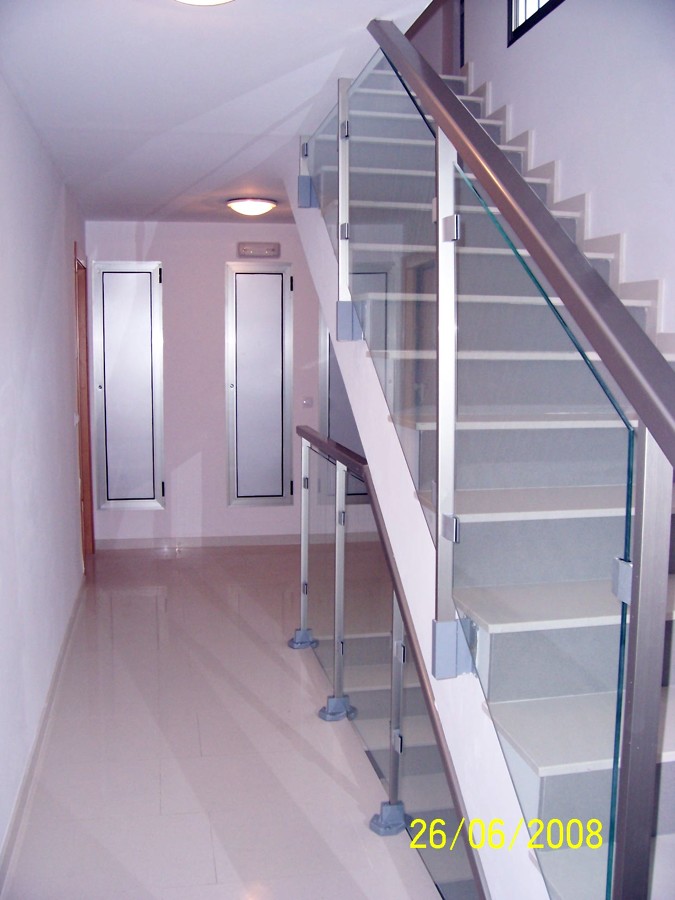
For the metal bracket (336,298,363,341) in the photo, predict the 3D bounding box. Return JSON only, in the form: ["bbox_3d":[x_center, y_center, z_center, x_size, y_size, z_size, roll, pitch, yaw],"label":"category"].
[{"bbox_3d":[0.037,-0.432,2.974,0.086,0.127,0.040,-1,6,-12],"label":"metal bracket"}]

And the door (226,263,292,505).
[{"bbox_3d":[-0.568,-0.469,6.535,0.485,1.787,0.050,-1,6,-9],"label":"door"}]

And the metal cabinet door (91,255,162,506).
[{"bbox_3d":[-1.499,-0.450,6.396,0.480,1.788,0.050,-1,6,-9],"label":"metal cabinet door"}]

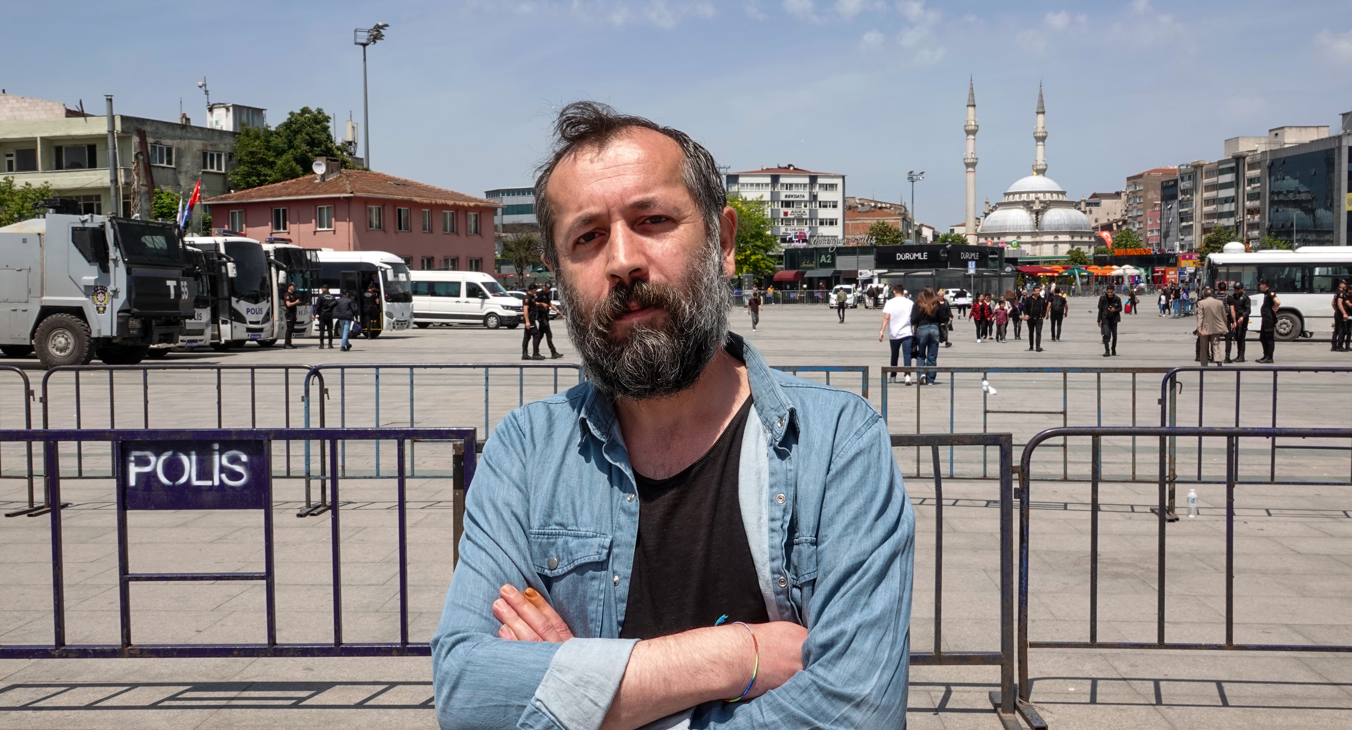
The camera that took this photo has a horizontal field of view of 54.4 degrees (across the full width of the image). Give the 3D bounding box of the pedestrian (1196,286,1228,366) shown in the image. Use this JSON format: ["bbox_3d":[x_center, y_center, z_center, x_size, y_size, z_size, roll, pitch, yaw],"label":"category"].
[{"bbox_3d":[11.135,-0.757,27.300,0.560,1.690,0.420,1,4,18],"label":"pedestrian"}]

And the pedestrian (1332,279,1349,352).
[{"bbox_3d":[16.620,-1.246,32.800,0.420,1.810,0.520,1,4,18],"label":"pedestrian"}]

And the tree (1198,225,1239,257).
[{"bbox_3d":[64.317,-12.374,155.548,5.400,8.700,5.400,0,3,0],"label":"tree"}]

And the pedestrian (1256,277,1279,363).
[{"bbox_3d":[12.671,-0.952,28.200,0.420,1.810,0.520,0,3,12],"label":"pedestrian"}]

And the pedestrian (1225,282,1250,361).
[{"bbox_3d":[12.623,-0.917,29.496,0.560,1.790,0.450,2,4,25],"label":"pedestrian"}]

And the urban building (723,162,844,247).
[{"bbox_3d":[19.725,-23.466,236.000,19.800,22.300,14.500,-1,3,-7],"label":"urban building"}]

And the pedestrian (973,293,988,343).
[{"bbox_3d":[9.717,-1.530,41.981,0.550,1.590,0.400,-1,3,-11],"label":"pedestrian"}]

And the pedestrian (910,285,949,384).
[{"bbox_3d":[4.361,-0.510,22.800,0.540,1.730,0.420,0,3,7],"label":"pedestrian"}]

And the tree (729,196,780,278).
[{"bbox_3d":[6.091,-10.211,117.710,7.600,10.640,7.400,0,3,0],"label":"tree"}]

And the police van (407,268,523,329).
[{"bbox_3d":[-10.157,-2.961,60.129,6.900,2.620,2.050,1,3,19],"label":"police van"}]

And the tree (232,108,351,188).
[{"bbox_3d":[-26.695,-10.658,91.599,9.200,14.710,9.000,-1,3,-17],"label":"tree"}]

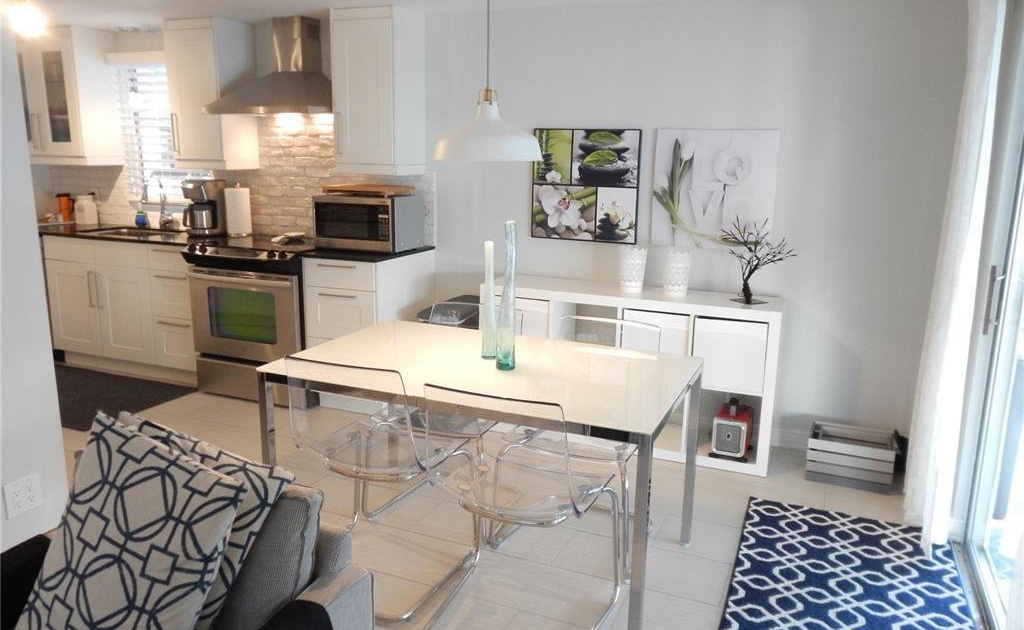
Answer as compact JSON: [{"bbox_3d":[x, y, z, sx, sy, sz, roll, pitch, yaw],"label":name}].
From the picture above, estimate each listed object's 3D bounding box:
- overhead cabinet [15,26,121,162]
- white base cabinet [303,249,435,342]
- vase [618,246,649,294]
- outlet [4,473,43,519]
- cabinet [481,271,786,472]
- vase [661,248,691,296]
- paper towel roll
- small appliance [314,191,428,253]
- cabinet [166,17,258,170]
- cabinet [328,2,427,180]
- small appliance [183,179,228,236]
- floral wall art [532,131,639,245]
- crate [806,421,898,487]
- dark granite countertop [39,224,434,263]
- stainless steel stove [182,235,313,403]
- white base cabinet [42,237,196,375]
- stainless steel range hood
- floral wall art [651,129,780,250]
[{"bbox_3d":[-3.132,-1.484,5.121,0.830,0.862,0.335,6,14,22],"label":"overhead cabinet"},{"bbox_3d":[-0.794,0.087,4.241,0.455,0.874,0.629,6,13,22],"label":"white base cabinet"},{"bbox_3d":[0.611,-0.226,3.745,0.147,0.216,0.147,6,14,22],"label":"vase"},{"bbox_3d":[-1.582,0.586,2.401,0.012,0.114,0.116,6,13,22],"label":"outlet"},{"bbox_3d":[0.585,0.266,3.827,1.487,0.789,0.390,6,13,22],"label":"cabinet"},{"bbox_3d":[0.807,-0.208,3.632,0.132,0.228,0.132,6,13,22],"label":"vase"},{"bbox_3d":[-1.759,-0.673,4.758,0.148,0.315,0.148,1,13,0],"label":"paper towel roll"},{"bbox_3d":[-0.806,-0.530,4.209,0.519,0.296,0.360,6,13,22],"label":"small appliance"},{"bbox_3d":[-1.841,-1.347,4.580,0.405,0.869,0.311,6,13,22],"label":"cabinet"},{"bbox_3d":[-0.737,-1.229,4.125,0.400,0.869,0.311,6,13,22],"label":"cabinet"},{"bbox_3d":[-1.994,-0.694,4.789,0.185,0.356,0.250,11,16,39],"label":"small appliance"},{"bbox_3d":[0.380,-0.687,3.932,0.586,0.580,0.028,6,14,22],"label":"floral wall art"},{"bbox_3d":[1.590,0.662,3.471,0.360,0.208,0.260,6,14,22],"label":"crate"},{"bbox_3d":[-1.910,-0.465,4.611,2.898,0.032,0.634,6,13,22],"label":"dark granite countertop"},{"bbox_3d":[-1.397,0.023,4.448,0.784,0.931,0.664,6,13,22],"label":"stainless steel stove"},{"bbox_3d":[-2.320,-0.085,4.869,1.256,0.854,0.629,6,13,22],"label":"white base cabinet"},{"bbox_3d":[-1.321,-1.426,4.257,0.760,0.540,0.485,6,14,22],"label":"stainless steel range hood"},{"bbox_3d":[1.001,-0.624,3.675,0.588,0.580,0.028,6,14,22],"label":"floral wall art"}]

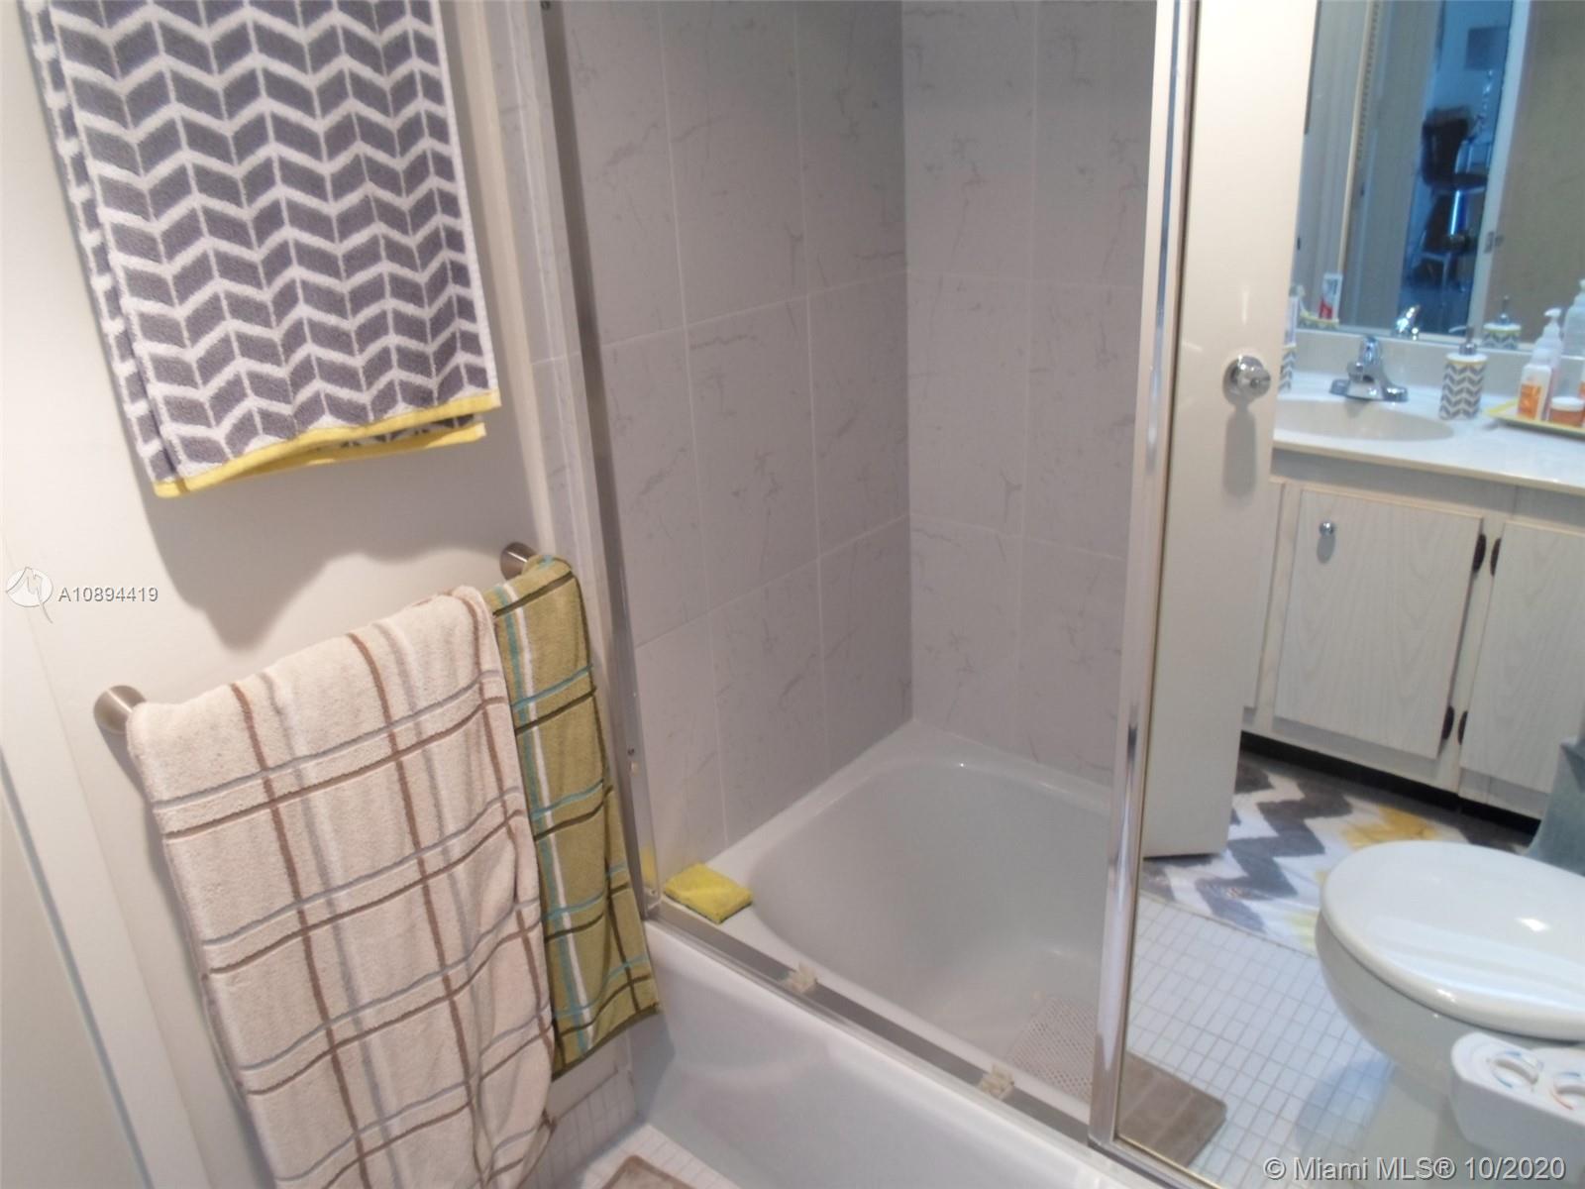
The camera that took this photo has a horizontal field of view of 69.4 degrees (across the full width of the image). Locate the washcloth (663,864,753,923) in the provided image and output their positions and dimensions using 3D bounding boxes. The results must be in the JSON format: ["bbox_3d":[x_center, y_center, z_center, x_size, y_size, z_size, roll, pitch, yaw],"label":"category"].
[{"bbox_3d":[-0.122,0.438,1.681,0.118,0.017,0.070,16,30,38],"label":"washcloth"}]

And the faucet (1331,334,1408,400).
[{"bbox_3d":[1.252,-0.490,2.488,0.160,0.133,0.145,16,30,37],"label":"faucet"}]

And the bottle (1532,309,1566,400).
[{"bbox_3d":[1.485,-0.456,2.263,0.058,0.207,0.054,-12,25,-19],"label":"bottle"}]

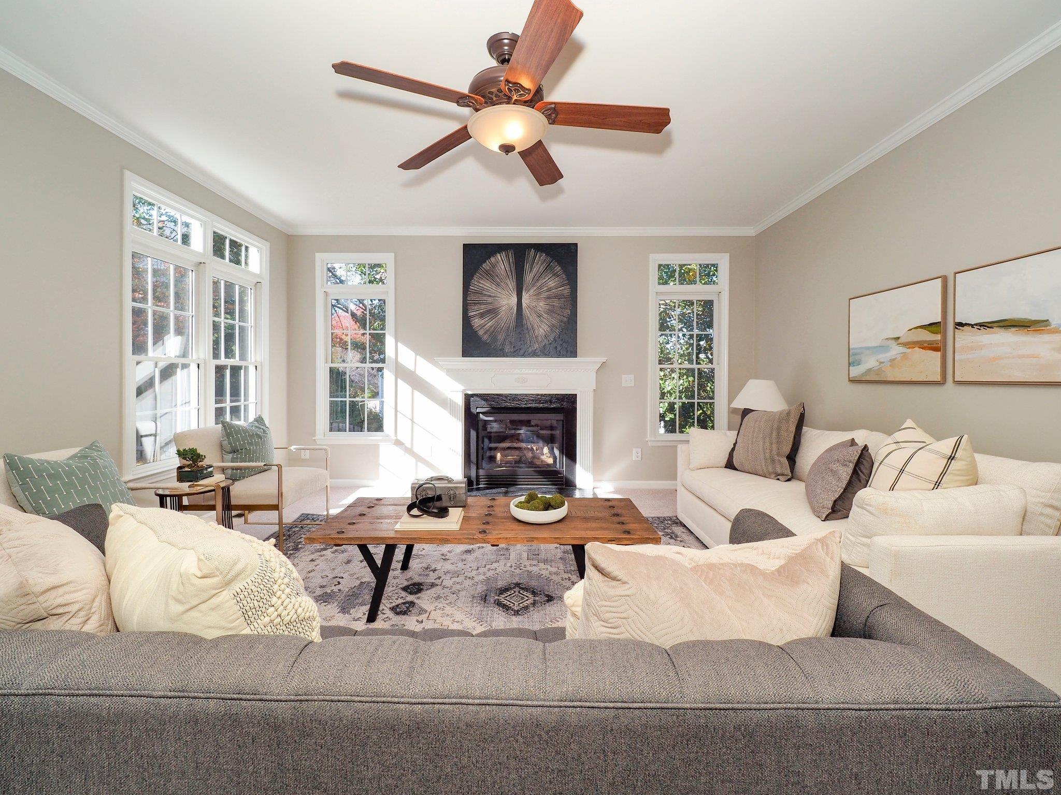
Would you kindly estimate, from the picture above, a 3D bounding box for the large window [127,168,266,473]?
[{"bbox_3d":[-2.510,-0.485,3.360,0.110,1.900,1.460,0,2,0],"label":"large window"}]

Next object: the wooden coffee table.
[{"bbox_3d":[-0.222,0.848,2.330,1.670,0.420,0.630,0,2,0],"label":"wooden coffee table"}]

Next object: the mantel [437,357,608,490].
[{"bbox_3d":[-0.097,0.268,4.400,1.720,1.340,0.220,0,2,0],"label":"mantel"}]

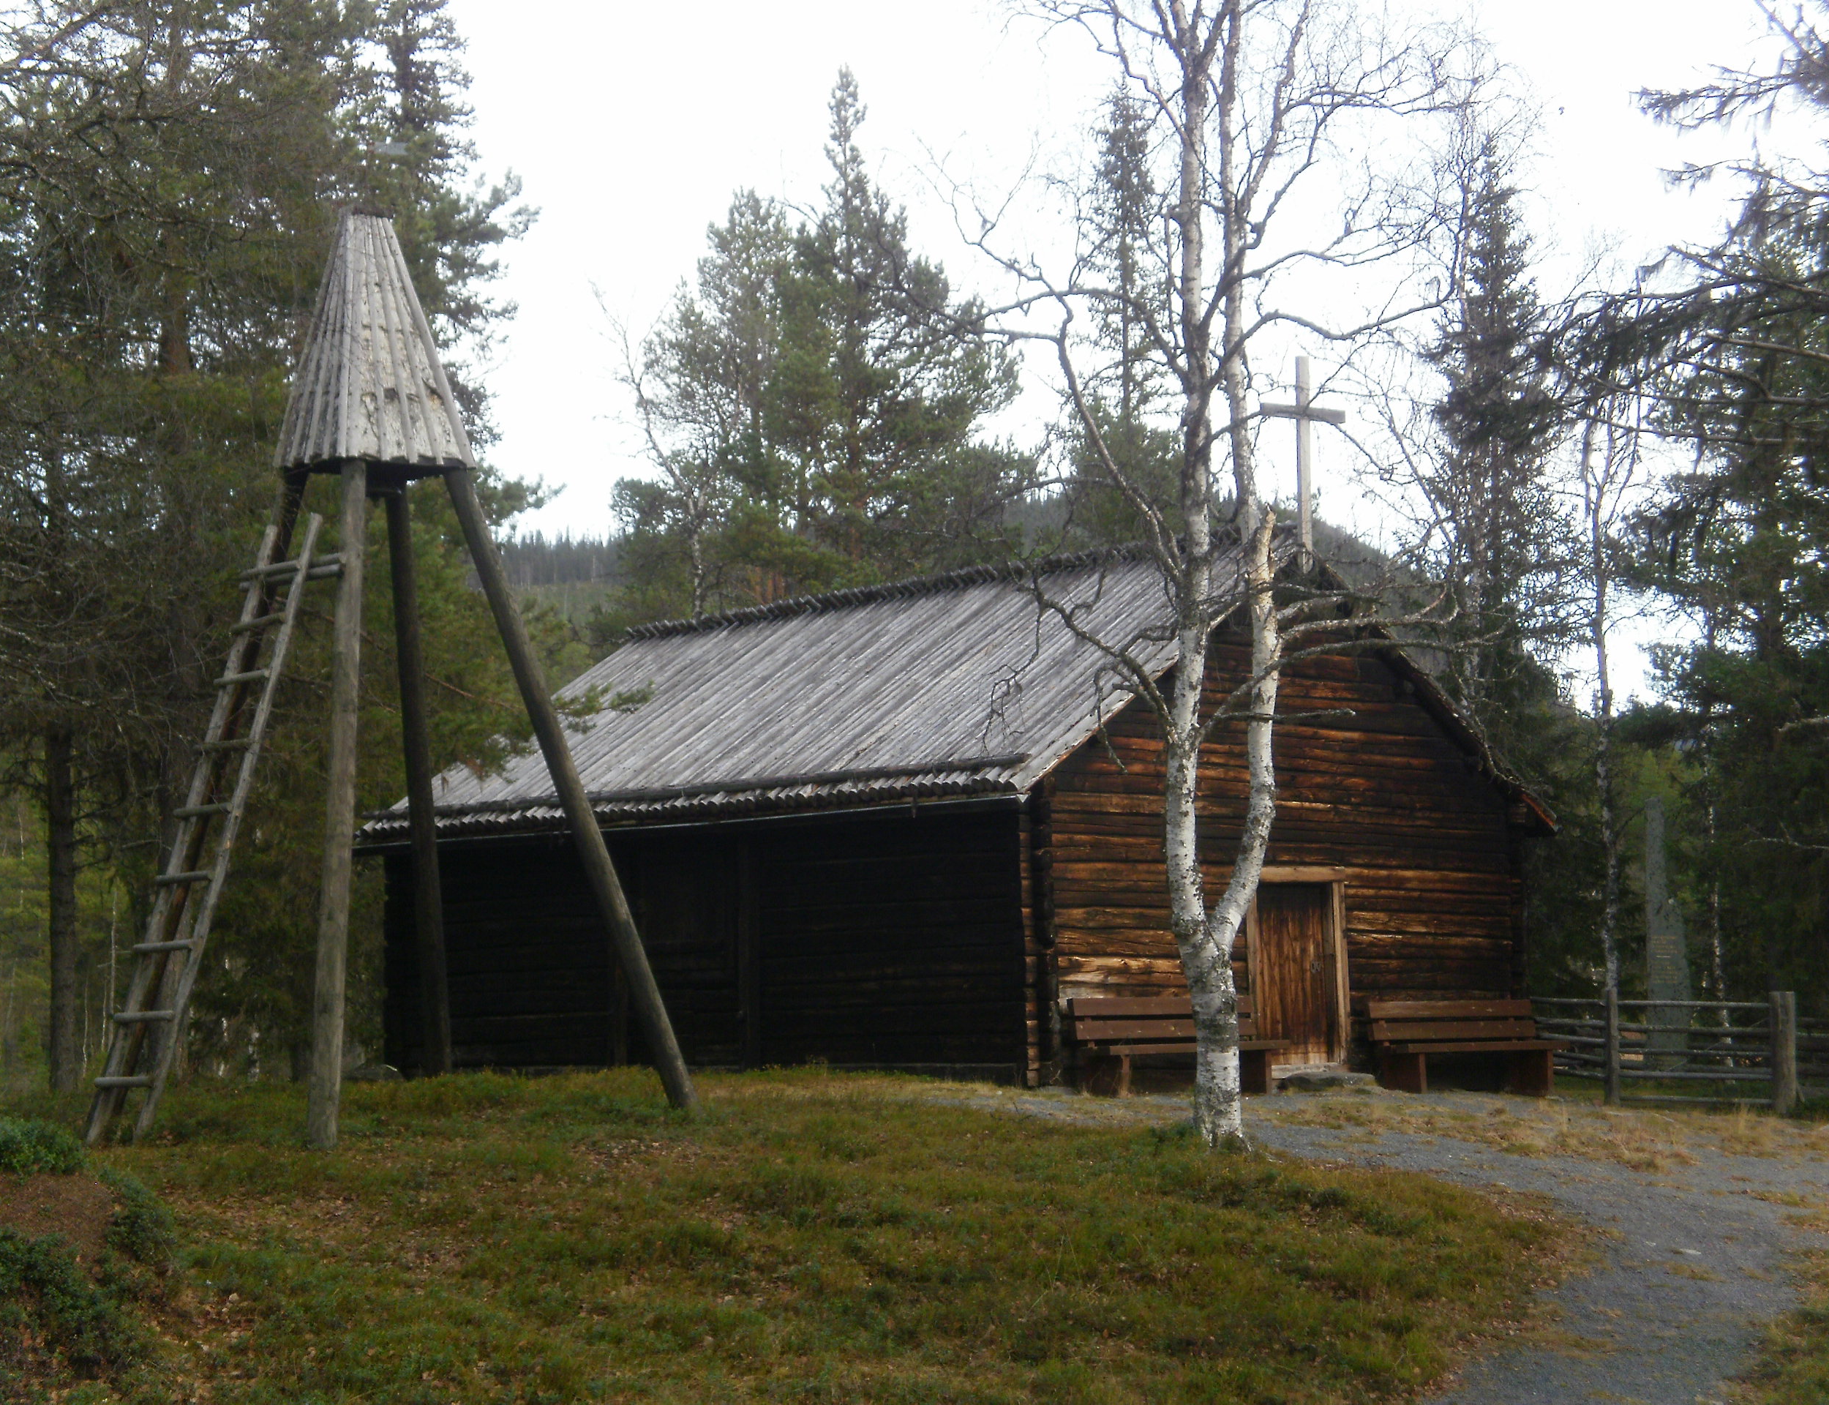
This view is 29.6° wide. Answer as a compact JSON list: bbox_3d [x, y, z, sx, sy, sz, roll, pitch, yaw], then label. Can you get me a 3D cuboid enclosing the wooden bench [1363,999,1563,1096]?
[{"bbox_3d":[4.946,3.069,30.838,2.295,0.842,0.499,4,-7,-42],"label":"wooden bench"}]

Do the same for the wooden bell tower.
[{"bbox_3d":[-3.293,-0.219,21.033,2.895,5.687,2.625,4,-7,-42],"label":"wooden bell tower"}]

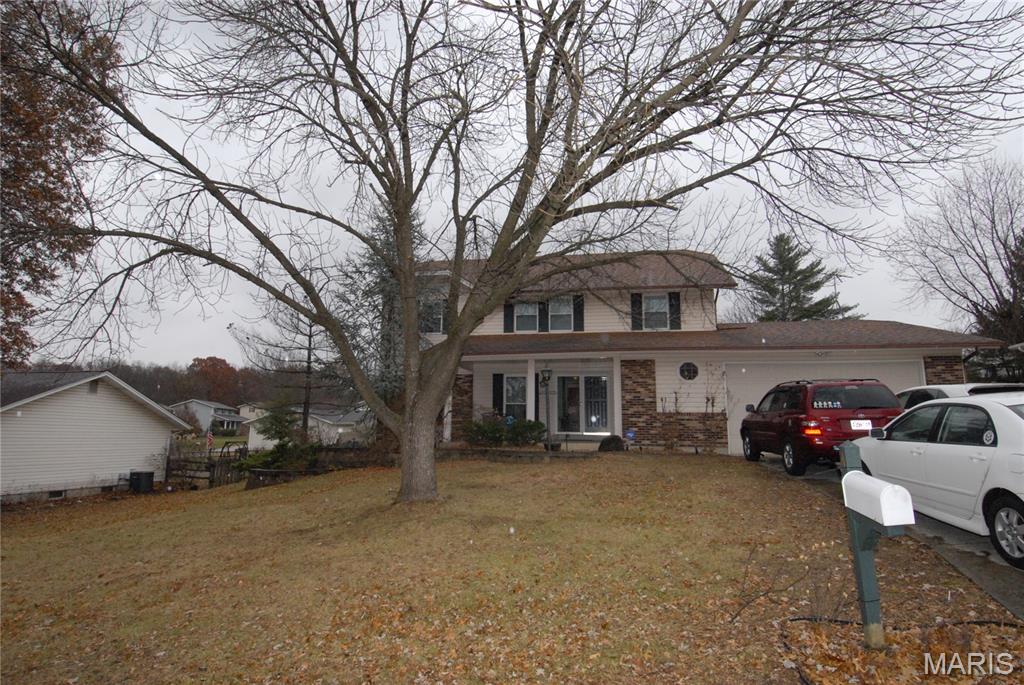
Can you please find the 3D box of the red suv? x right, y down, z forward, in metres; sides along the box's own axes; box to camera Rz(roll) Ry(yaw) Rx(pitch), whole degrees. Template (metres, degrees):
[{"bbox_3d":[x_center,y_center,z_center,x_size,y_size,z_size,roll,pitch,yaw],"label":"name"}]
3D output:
[{"bbox_3d":[6.270,1.770,11.400,1.830,1.730,4.690,-1,-9,9],"label":"red suv"}]

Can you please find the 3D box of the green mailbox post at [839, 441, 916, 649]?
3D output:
[{"bbox_3d":[2.350,1.300,3.460,0.180,1.320,0.600,-1,-9,8],"label":"green mailbox post"}]

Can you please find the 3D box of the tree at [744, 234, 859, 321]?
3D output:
[{"bbox_3d":[17.696,-0.327,33.415,7.500,13.200,7.500,0,-8,0],"label":"tree"}]

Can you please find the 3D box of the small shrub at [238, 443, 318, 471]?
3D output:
[{"bbox_3d":[-7.217,3.576,16.654,2.400,0.950,1.700,0,-8,0],"label":"small shrub"}]

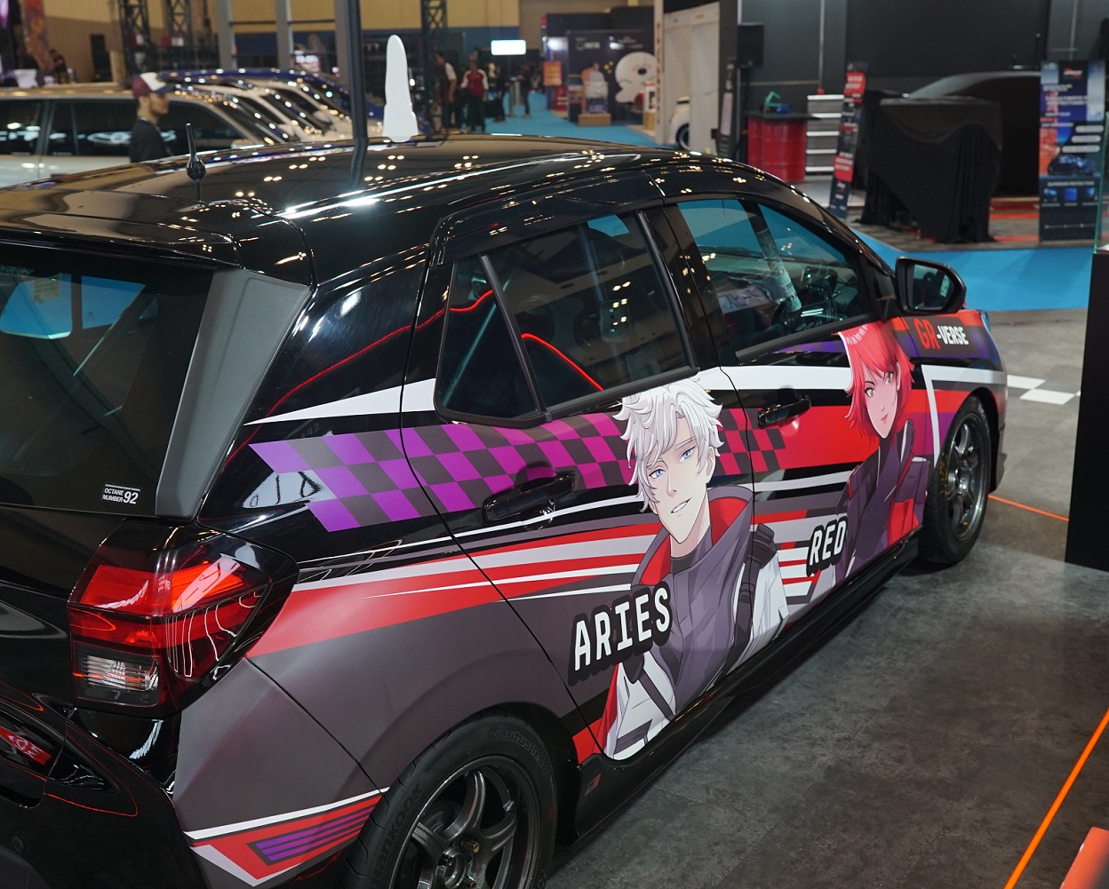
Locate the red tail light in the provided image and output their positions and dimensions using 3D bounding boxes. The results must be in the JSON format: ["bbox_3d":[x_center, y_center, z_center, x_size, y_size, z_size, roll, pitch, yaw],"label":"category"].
[{"bbox_3d":[-0.522,0.234,1.785,0.255,0.260,0.200,10,20,34],"label":"red tail light"}]

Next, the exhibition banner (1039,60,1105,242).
[{"bbox_3d":[4.520,-2.558,11.309,0.540,1.560,0.120,0,17,12],"label":"exhibition banner"}]

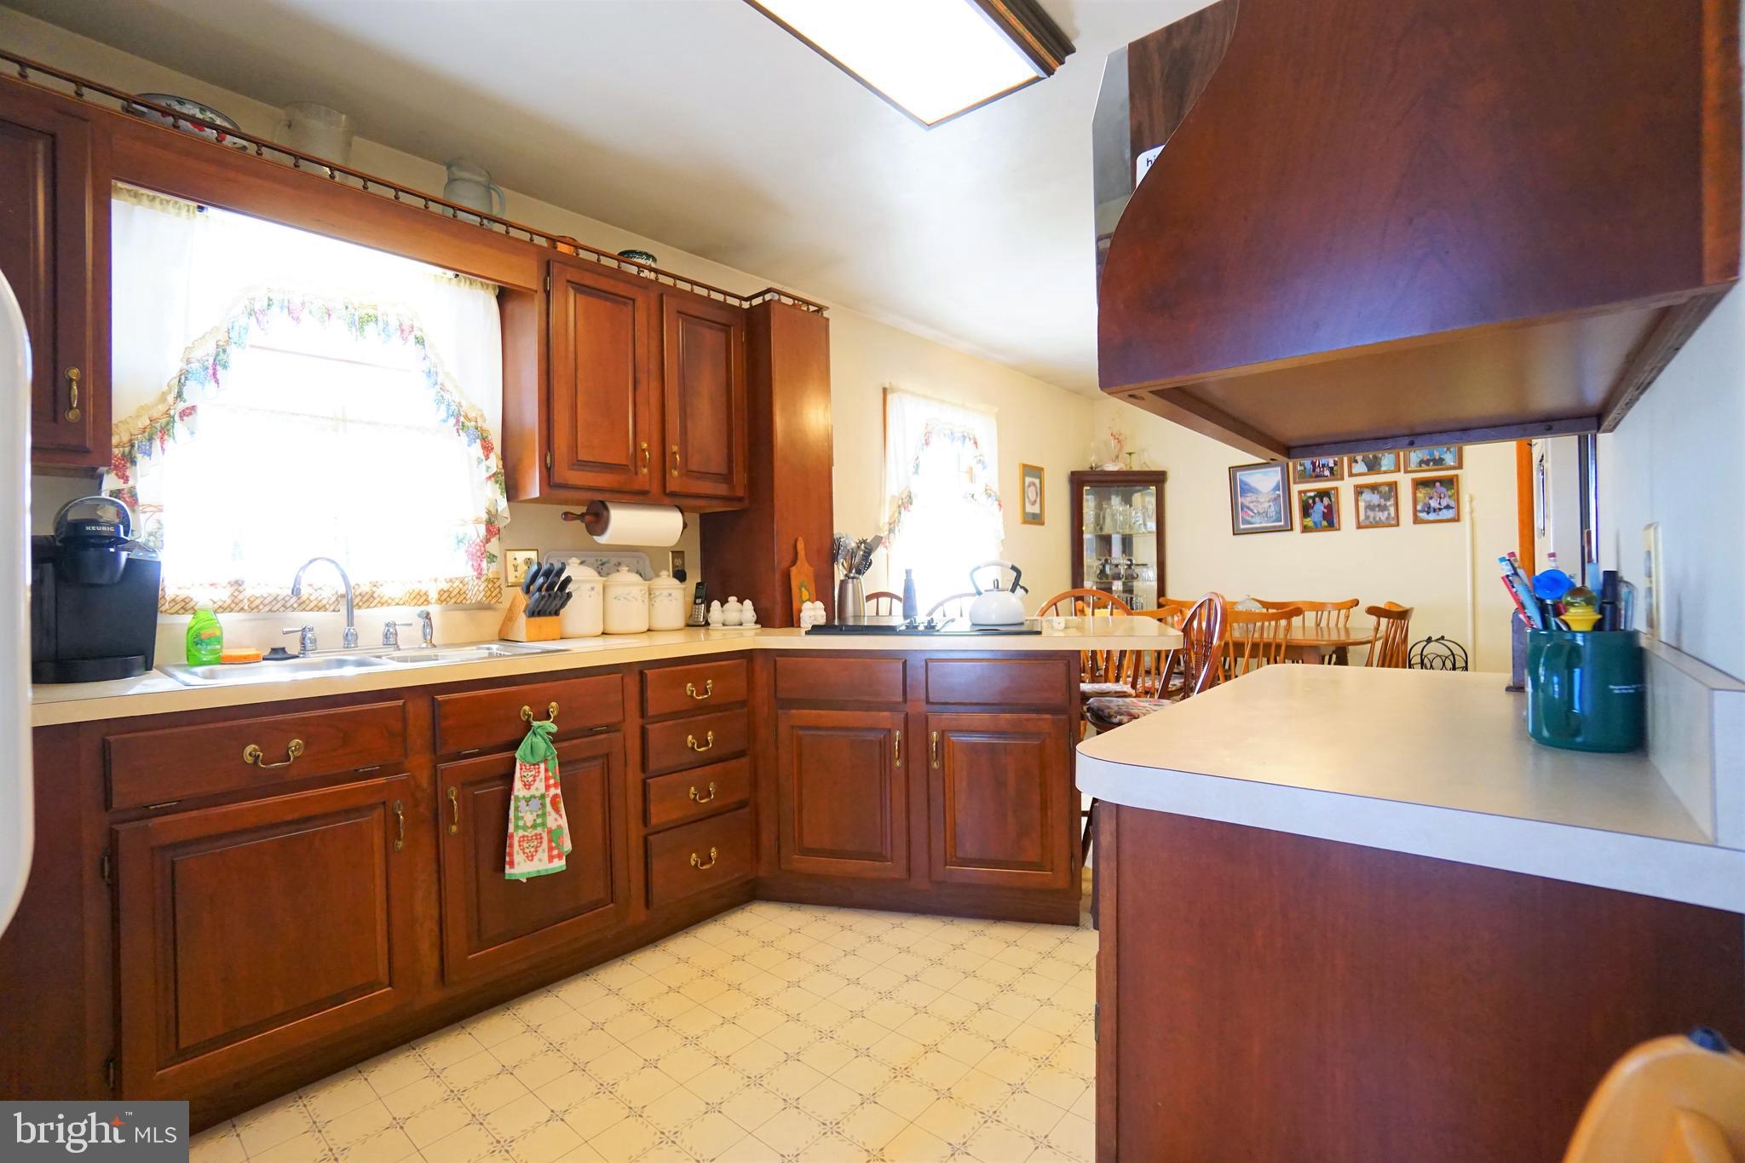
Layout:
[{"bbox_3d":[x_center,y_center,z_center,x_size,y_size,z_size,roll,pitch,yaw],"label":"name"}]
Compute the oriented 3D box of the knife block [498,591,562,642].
[{"bbox_3d":[-1.125,0.108,2.404,0.190,0.170,0.112,-1,0,43],"label":"knife block"}]

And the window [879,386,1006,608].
[{"bbox_3d":[0.450,-0.373,4.238,0.100,1.340,1.060,-1,0,43],"label":"window"}]

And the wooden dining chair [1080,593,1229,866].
[{"bbox_3d":[0.940,0.559,2.490,0.475,1.030,0.450,-1,0,10],"label":"wooden dining chair"}]

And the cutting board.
[{"bbox_3d":[-0.262,0.002,2.787,0.020,0.347,0.118,-4,2,43],"label":"cutting board"}]

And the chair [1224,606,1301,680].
[{"bbox_3d":[1.972,0.588,3.774,0.550,0.920,0.530,-1,0,43],"label":"chair"}]

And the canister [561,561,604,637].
[{"bbox_3d":[-1.025,0.056,2.532,0.182,0.270,0.182,-1,0,43],"label":"canister"}]

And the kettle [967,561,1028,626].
[{"bbox_3d":[0.450,0.038,2.600,0.215,0.226,0.203,-1,0,3],"label":"kettle"}]

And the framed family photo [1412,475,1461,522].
[{"bbox_3d":[3.264,-0.478,4.211,0.217,0.270,0.020,-1,0,43],"label":"framed family photo"}]

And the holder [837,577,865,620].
[{"bbox_3d":[-0.083,0.084,2.990,0.115,0.185,0.115,-1,0,0],"label":"holder"}]

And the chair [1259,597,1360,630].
[{"bbox_3d":[2.497,0.575,4.296,0.550,0.920,0.530,-1,0,43],"label":"chair"}]

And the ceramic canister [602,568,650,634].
[{"bbox_3d":[-0.905,0.069,2.671,0.163,0.250,0.163,-1,0,43],"label":"ceramic canister"}]

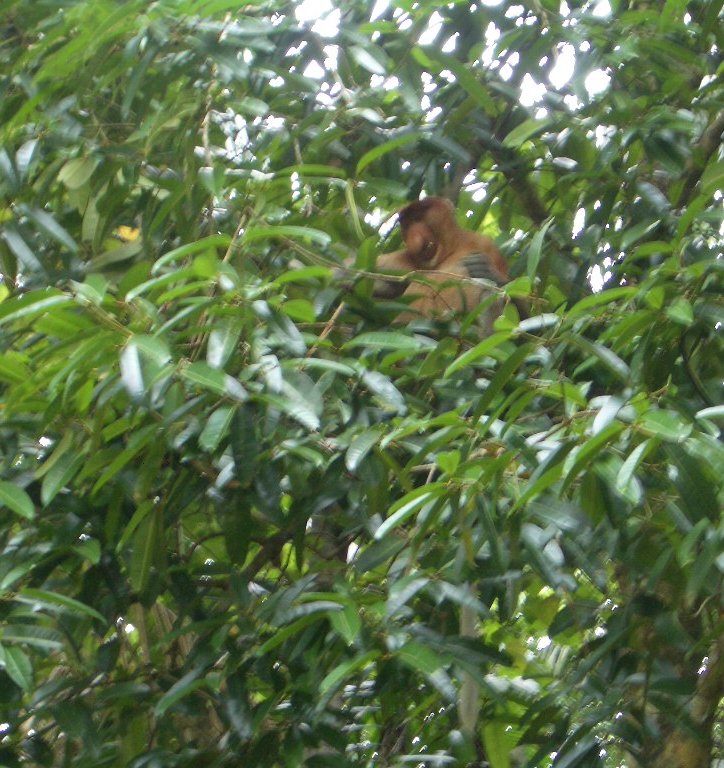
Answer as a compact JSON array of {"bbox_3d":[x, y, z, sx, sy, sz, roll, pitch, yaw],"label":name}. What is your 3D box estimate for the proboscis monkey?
[{"bbox_3d":[0.218,-0.335,9.600,0.480,0.520,0.460,-8,-14,33],"label":"proboscis monkey"}]

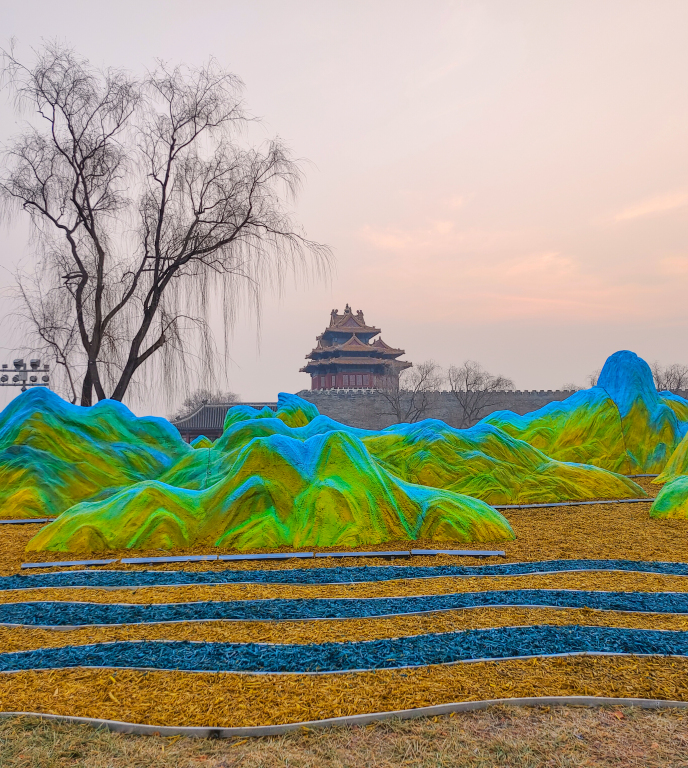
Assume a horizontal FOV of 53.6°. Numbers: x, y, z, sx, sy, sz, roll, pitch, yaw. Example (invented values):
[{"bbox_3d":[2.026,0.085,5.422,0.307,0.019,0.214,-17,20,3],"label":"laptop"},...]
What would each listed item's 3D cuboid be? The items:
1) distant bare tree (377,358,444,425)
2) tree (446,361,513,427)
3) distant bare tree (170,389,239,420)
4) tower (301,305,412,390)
[{"bbox_3d":[9.429,3.299,95.072,8.940,13.260,8.500,-1,-5,0],"label":"distant bare tree"},{"bbox_3d":[19.328,3.266,96.068,9.310,13.260,8.800,-1,-5,0],"label":"tree"},{"bbox_3d":[-25.628,6.615,125.000,12.000,11.610,11.000,-1,-5,0],"label":"distant bare tree"},{"bbox_3d":[2.473,-6.244,128.055,20.000,17.690,20.000,0,-5,-10],"label":"tower"}]

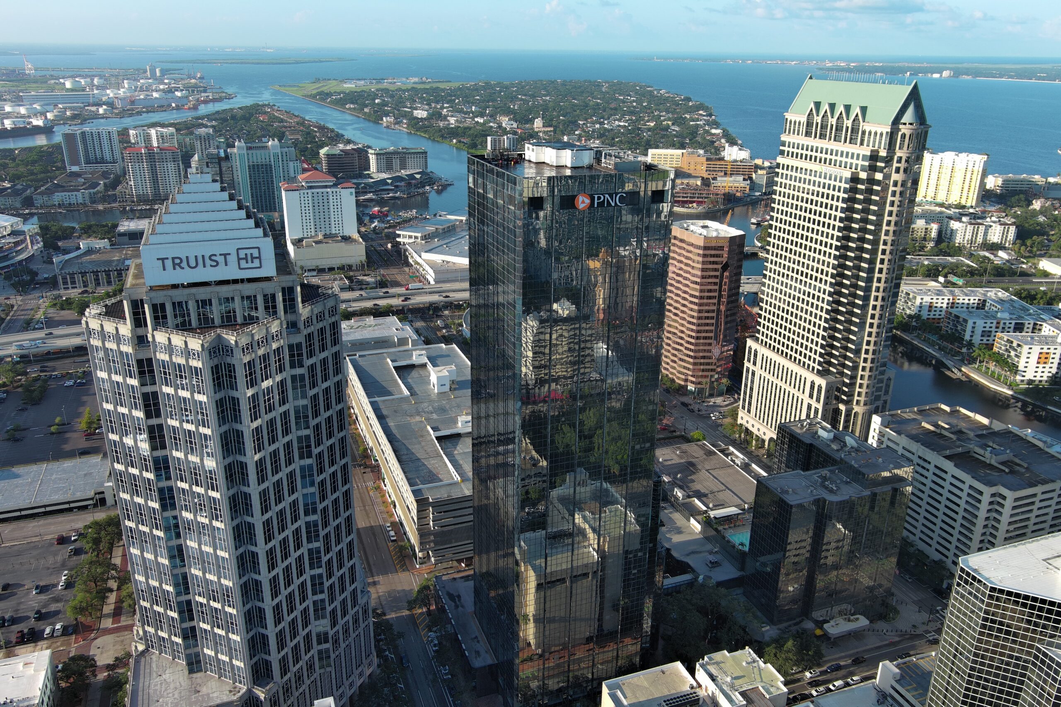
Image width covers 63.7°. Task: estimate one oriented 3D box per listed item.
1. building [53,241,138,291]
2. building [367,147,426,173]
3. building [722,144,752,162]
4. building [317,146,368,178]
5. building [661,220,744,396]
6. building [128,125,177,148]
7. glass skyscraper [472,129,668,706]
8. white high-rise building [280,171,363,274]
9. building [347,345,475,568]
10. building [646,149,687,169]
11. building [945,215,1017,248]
[{"bbox_3d":[-350.970,-73.250,709.610,66.000,17.000,74.000,-7,21,-20],"label":"building"},{"bbox_3d":[-201.830,-297.250,1313.260,80.000,36.000,38.000,-6,21,-19],"label":"building"},{"bbox_3d":[341.220,-329.710,1413.560,44.000,32.000,28.000,6,21,13],"label":"building"},{"bbox_3d":[-272.190,-283.100,1258.750,66.000,36.500,45.000,-7,21,-20],"label":"building"},{"bbox_3d":[96.810,-26.620,491.500,29.500,92.500,46.500,-7,21,-21],"label":"building"},{"bbox_3d":[-635.300,-355.660,1443.420,72.000,45.000,28.000,0,20,-3],"label":"building"},{"bbox_3d":[8.350,22.140,250.210,41.500,163.500,43.200,-7,21,-21],"label":"glass skyscraper"},{"bbox_3d":[-185.180,-121.010,763.840,61.000,79.000,69.000,-7,21,-20],"label":"white high-rise building"},{"bbox_3d":[-42.470,37.420,400.670,61.640,28.000,165.730,-7,21,-20],"label":"building"},{"bbox_3d":[209.530,-296.890,1325.610,53.000,38.000,28.000,2,20,2],"label":"building"},{"bbox_3d":[451.530,-122.310,861.390,53.000,23.500,38.000,1,20,1],"label":"building"}]

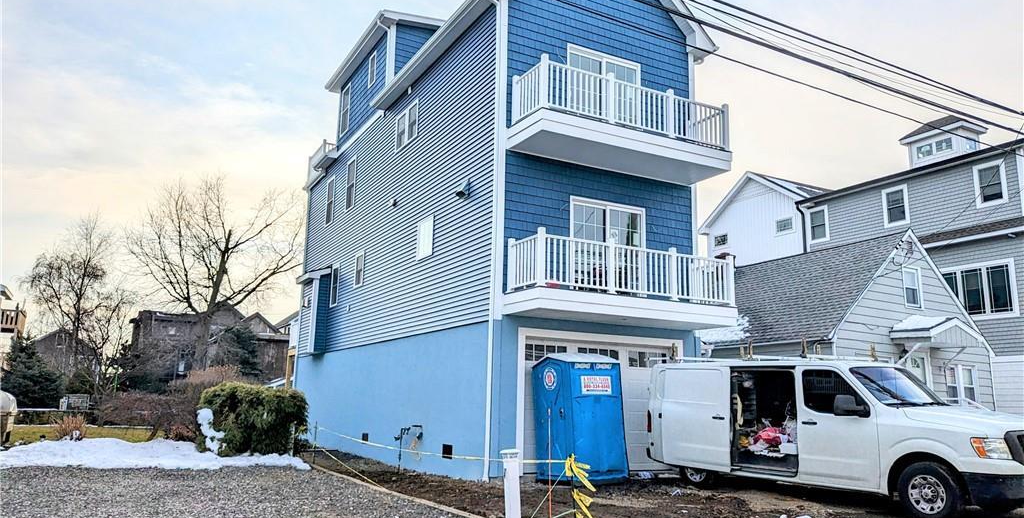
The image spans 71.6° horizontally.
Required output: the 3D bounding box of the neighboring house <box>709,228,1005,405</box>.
[{"bbox_3d":[8.057,2.828,21.833,6.900,5.800,10.600,7,-12,-29],"label":"neighboring house"}]

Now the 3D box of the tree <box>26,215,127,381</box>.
[{"bbox_3d":[-25.880,3.283,42.000,5.915,11.500,5.500,7,-13,-31],"label":"tree"}]

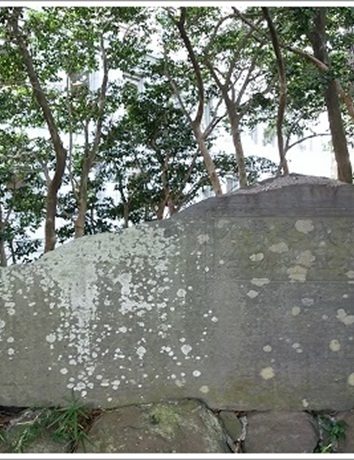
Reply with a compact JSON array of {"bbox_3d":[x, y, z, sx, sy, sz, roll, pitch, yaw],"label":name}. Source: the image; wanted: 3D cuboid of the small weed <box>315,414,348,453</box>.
[{"bbox_3d":[0.824,1.091,2.450,0.175,0.200,0.140,0,-2,0],"label":"small weed"}]

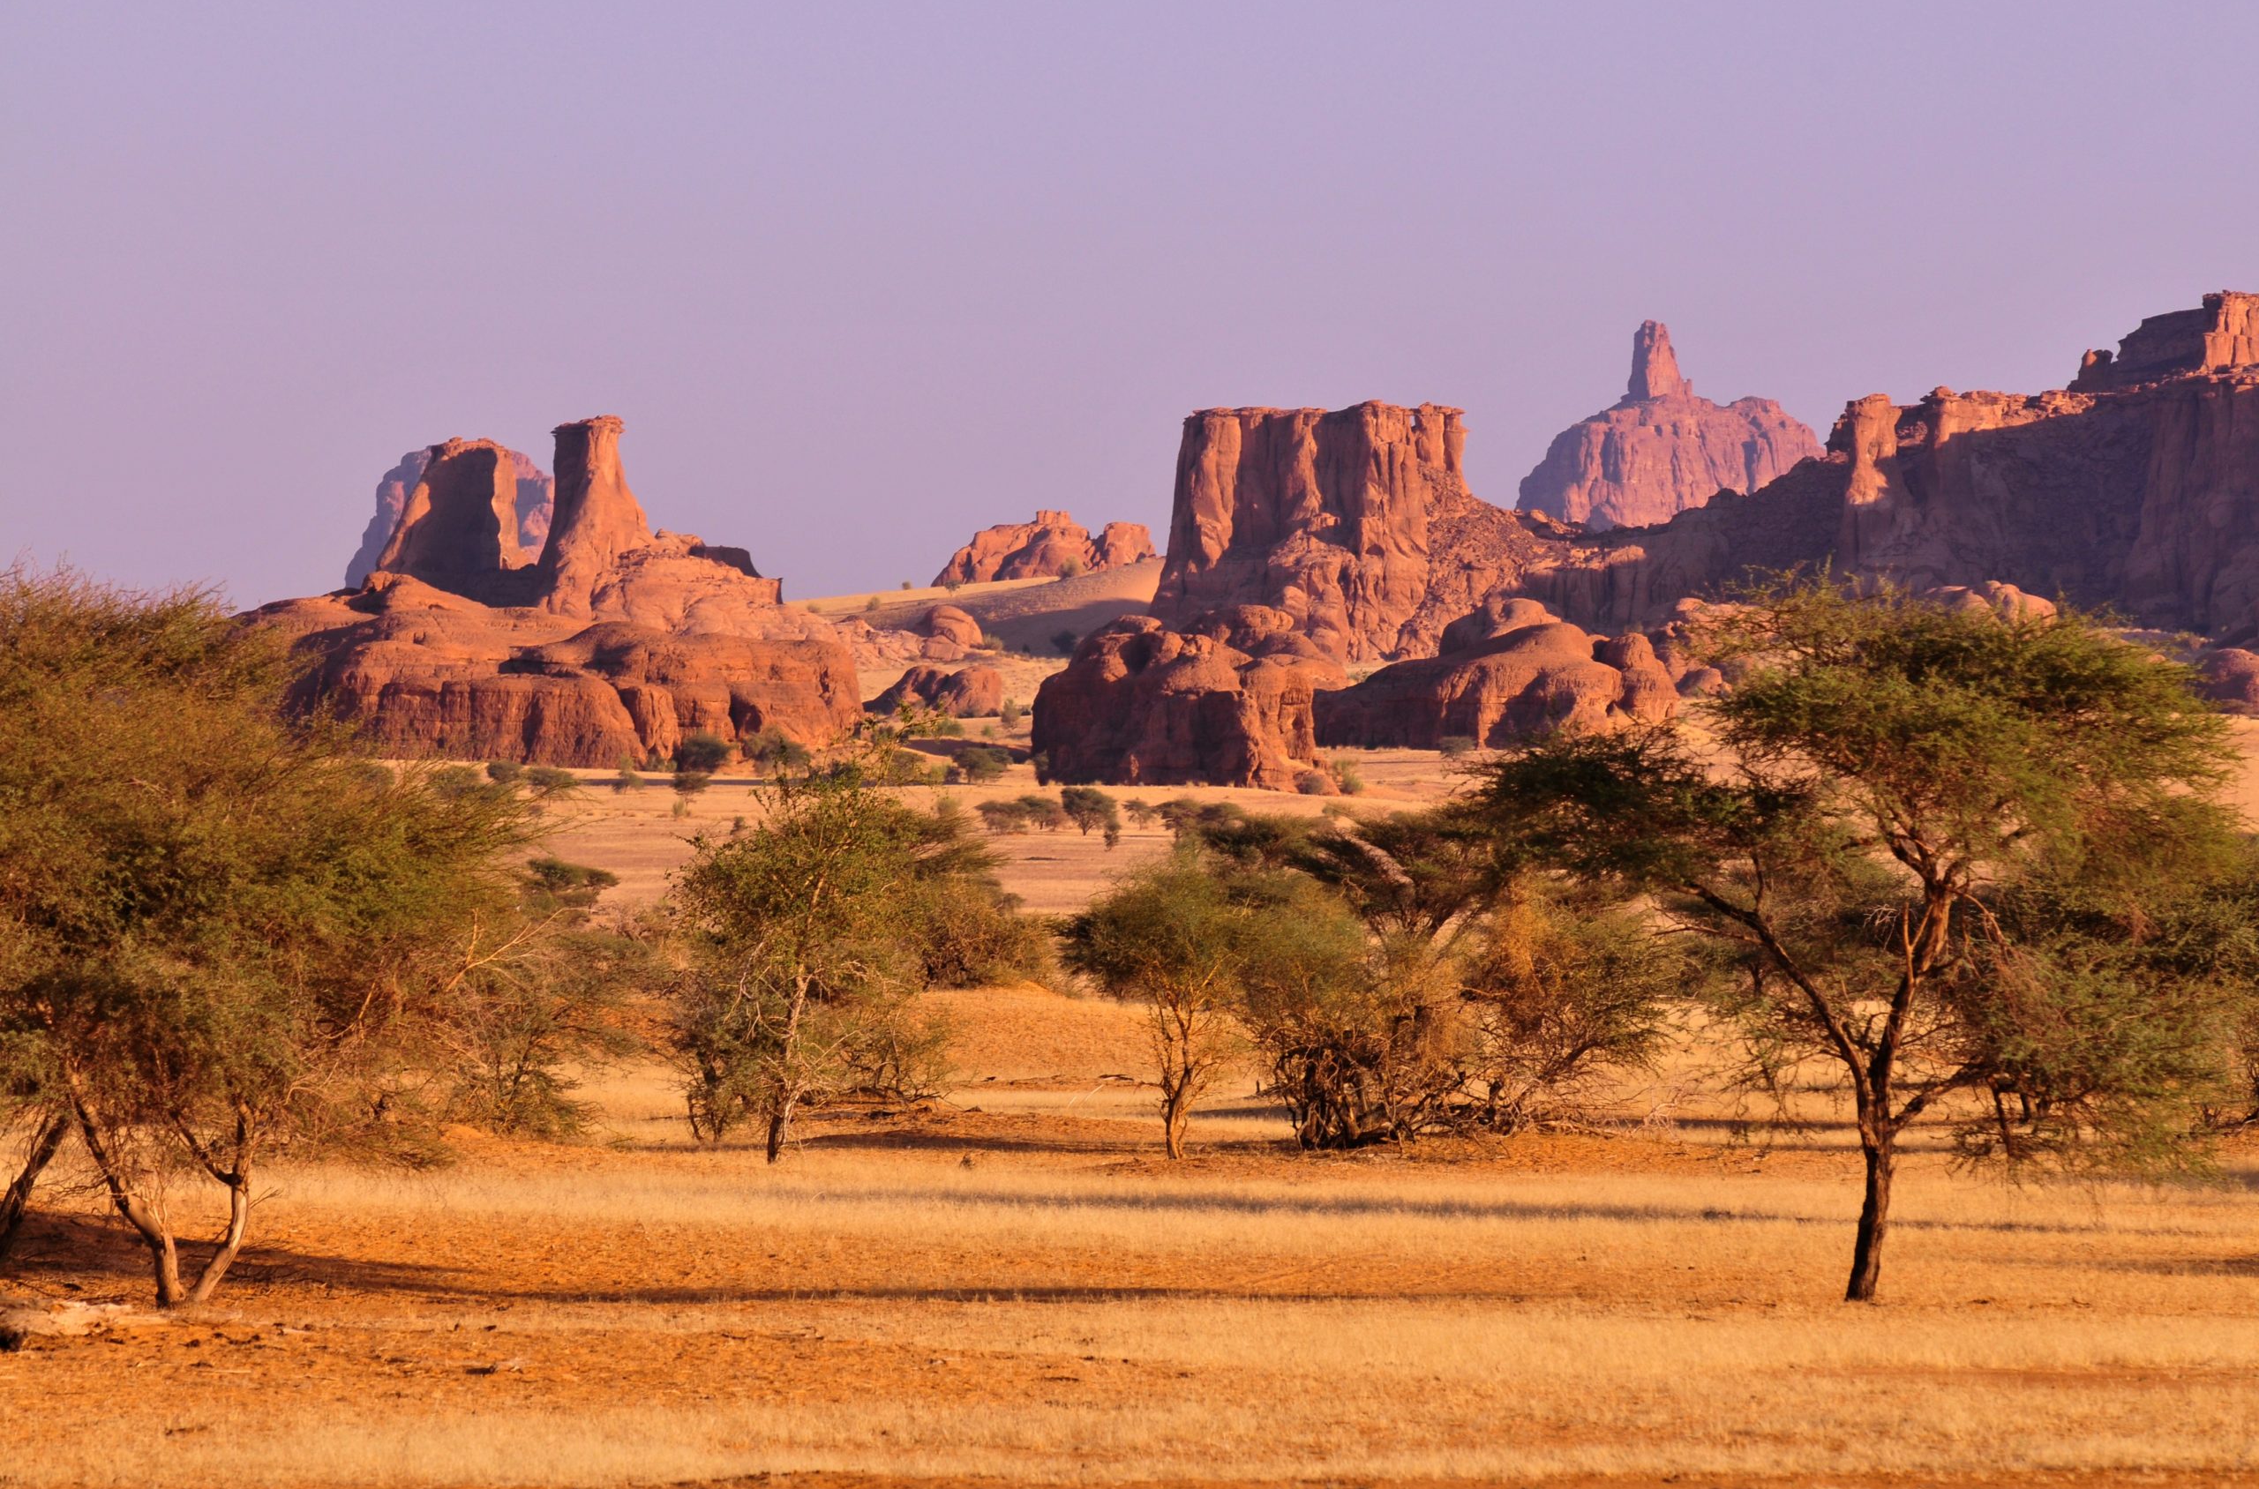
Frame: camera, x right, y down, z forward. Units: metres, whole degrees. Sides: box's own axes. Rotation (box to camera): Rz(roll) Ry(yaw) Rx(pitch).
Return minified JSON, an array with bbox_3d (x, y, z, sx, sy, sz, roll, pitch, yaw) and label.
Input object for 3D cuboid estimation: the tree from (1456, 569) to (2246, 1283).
[{"bbox_3d":[5.910,1.590,140.000,6.200,5.800,5.800,0,0,0],"label":"tree"}]

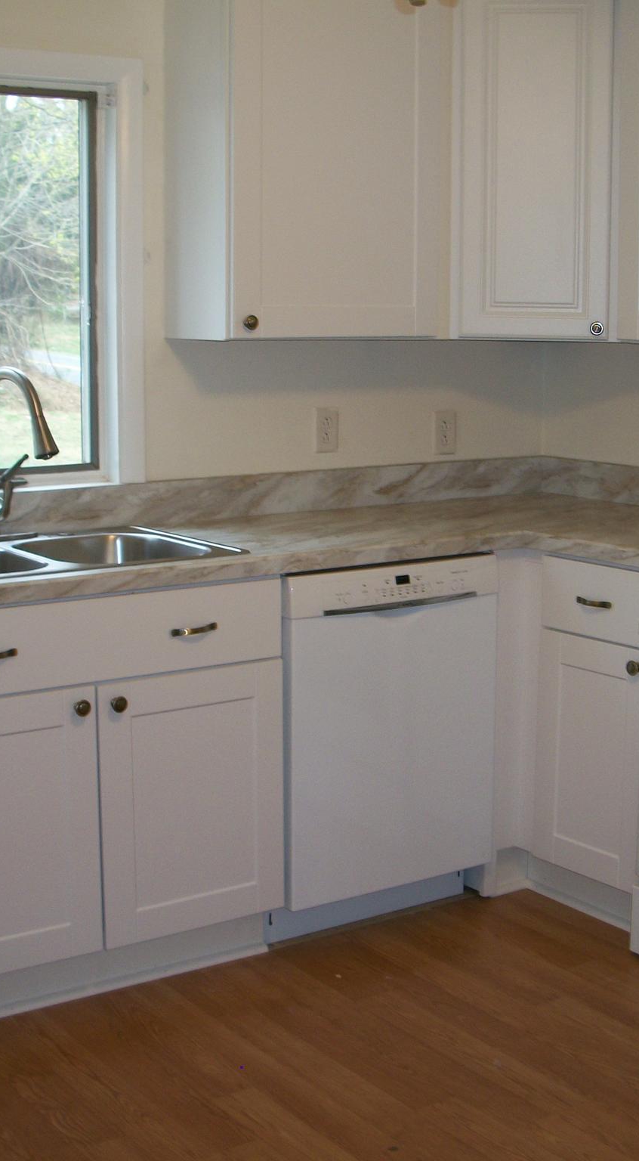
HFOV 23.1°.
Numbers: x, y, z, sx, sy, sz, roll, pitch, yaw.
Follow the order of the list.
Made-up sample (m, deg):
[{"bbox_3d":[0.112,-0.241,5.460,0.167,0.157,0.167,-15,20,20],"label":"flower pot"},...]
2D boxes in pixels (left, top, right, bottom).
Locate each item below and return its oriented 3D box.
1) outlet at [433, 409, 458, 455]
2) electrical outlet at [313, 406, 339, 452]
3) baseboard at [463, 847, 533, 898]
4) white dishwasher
[{"bbox_3d":[0.357,-0.413,4.392,0.073,0.119,0.008,-6,11,-34],"label":"outlet"},{"bbox_3d":[0.024,-0.398,4.165,0.073,0.117,0.008,-6,11,-34],"label":"electrical outlet"},{"bbox_3d":[0.443,0.726,3.941,0.140,0.103,0.060,-6,11,-34],"label":"baseboard"},{"bbox_3d":[0.015,0.319,3.870,0.593,0.801,0.610,-6,11,-34],"label":"white dishwasher"}]

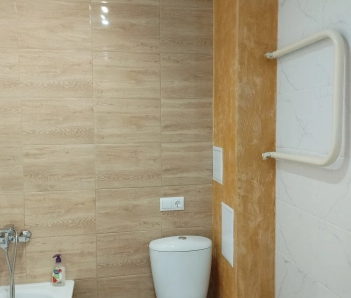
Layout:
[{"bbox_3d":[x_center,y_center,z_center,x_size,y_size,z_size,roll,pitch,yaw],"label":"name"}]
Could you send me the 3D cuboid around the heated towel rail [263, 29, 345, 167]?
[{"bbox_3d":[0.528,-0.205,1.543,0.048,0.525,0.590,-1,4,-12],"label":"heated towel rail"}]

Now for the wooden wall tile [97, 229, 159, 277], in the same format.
[{"bbox_3d":[-0.278,0.648,2.171,0.400,0.270,0.014,-1,4,-10],"label":"wooden wall tile"}]

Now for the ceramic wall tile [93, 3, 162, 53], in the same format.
[{"bbox_3d":[-0.289,-0.709,2.082,0.402,0.272,0.009,-1,4,-12],"label":"ceramic wall tile"}]

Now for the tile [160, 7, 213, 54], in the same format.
[{"bbox_3d":[0.070,-0.723,2.154,0.329,0.273,0.015,-1,4,-10],"label":"tile"}]

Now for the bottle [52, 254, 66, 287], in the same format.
[{"bbox_3d":[-0.676,0.705,2.034,0.074,0.188,0.050,1,4,16],"label":"bottle"}]

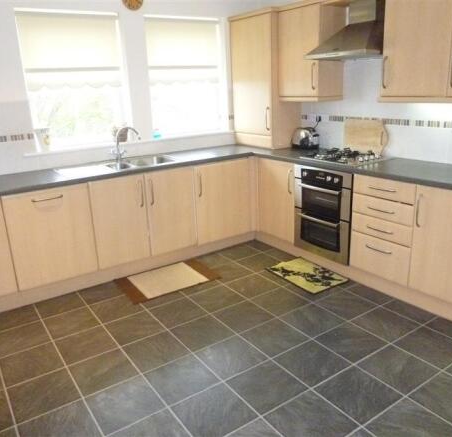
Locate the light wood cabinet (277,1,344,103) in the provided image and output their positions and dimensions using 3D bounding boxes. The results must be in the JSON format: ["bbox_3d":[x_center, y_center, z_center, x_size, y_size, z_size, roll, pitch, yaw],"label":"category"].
[{"bbox_3d":[0.774,-1.484,3.819,0.320,0.793,0.502,-13,20,-32],"label":"light wood cabinet"}]

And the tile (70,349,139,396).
[{"bbox_3d":[-0.698,0.876,2.417,0.325,0.012,0.325,-13,20,-32],"label":"tile"}]

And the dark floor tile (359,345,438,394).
[{"bbox_3d":[0.944,0.830,2.321,0.325,0.012,0.325,-13,20,-32],"label":"dark floor tile"}]

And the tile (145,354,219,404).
[{"bbox_3d":[-0.240,0.873,2.295,0.326,0.010,0.322,-13,20,-32],"label":"tile"}]

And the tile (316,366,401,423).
[{"bbox_3d":[0.668,0.889,2.132,0.322,0.010,0.322,-13,20,-32],"label":"tile"}]

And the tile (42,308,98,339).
[{"bbox_3d":[-1.073,0.731,2.940,0.322,0.010,0.322,-13,20,-32],"label":"tile"}]

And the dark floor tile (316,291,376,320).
[{"bbox_3d":[0.854,0.618,2.991,0.326,0.010,0.322,-13,20,-32],"label":"dark floor tile"}]

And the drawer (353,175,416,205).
[{"bbox_3d":[1.261,-0.248,3.000,0.500,0.137,0.495,-13,20,-32],"label":"drawer"}]

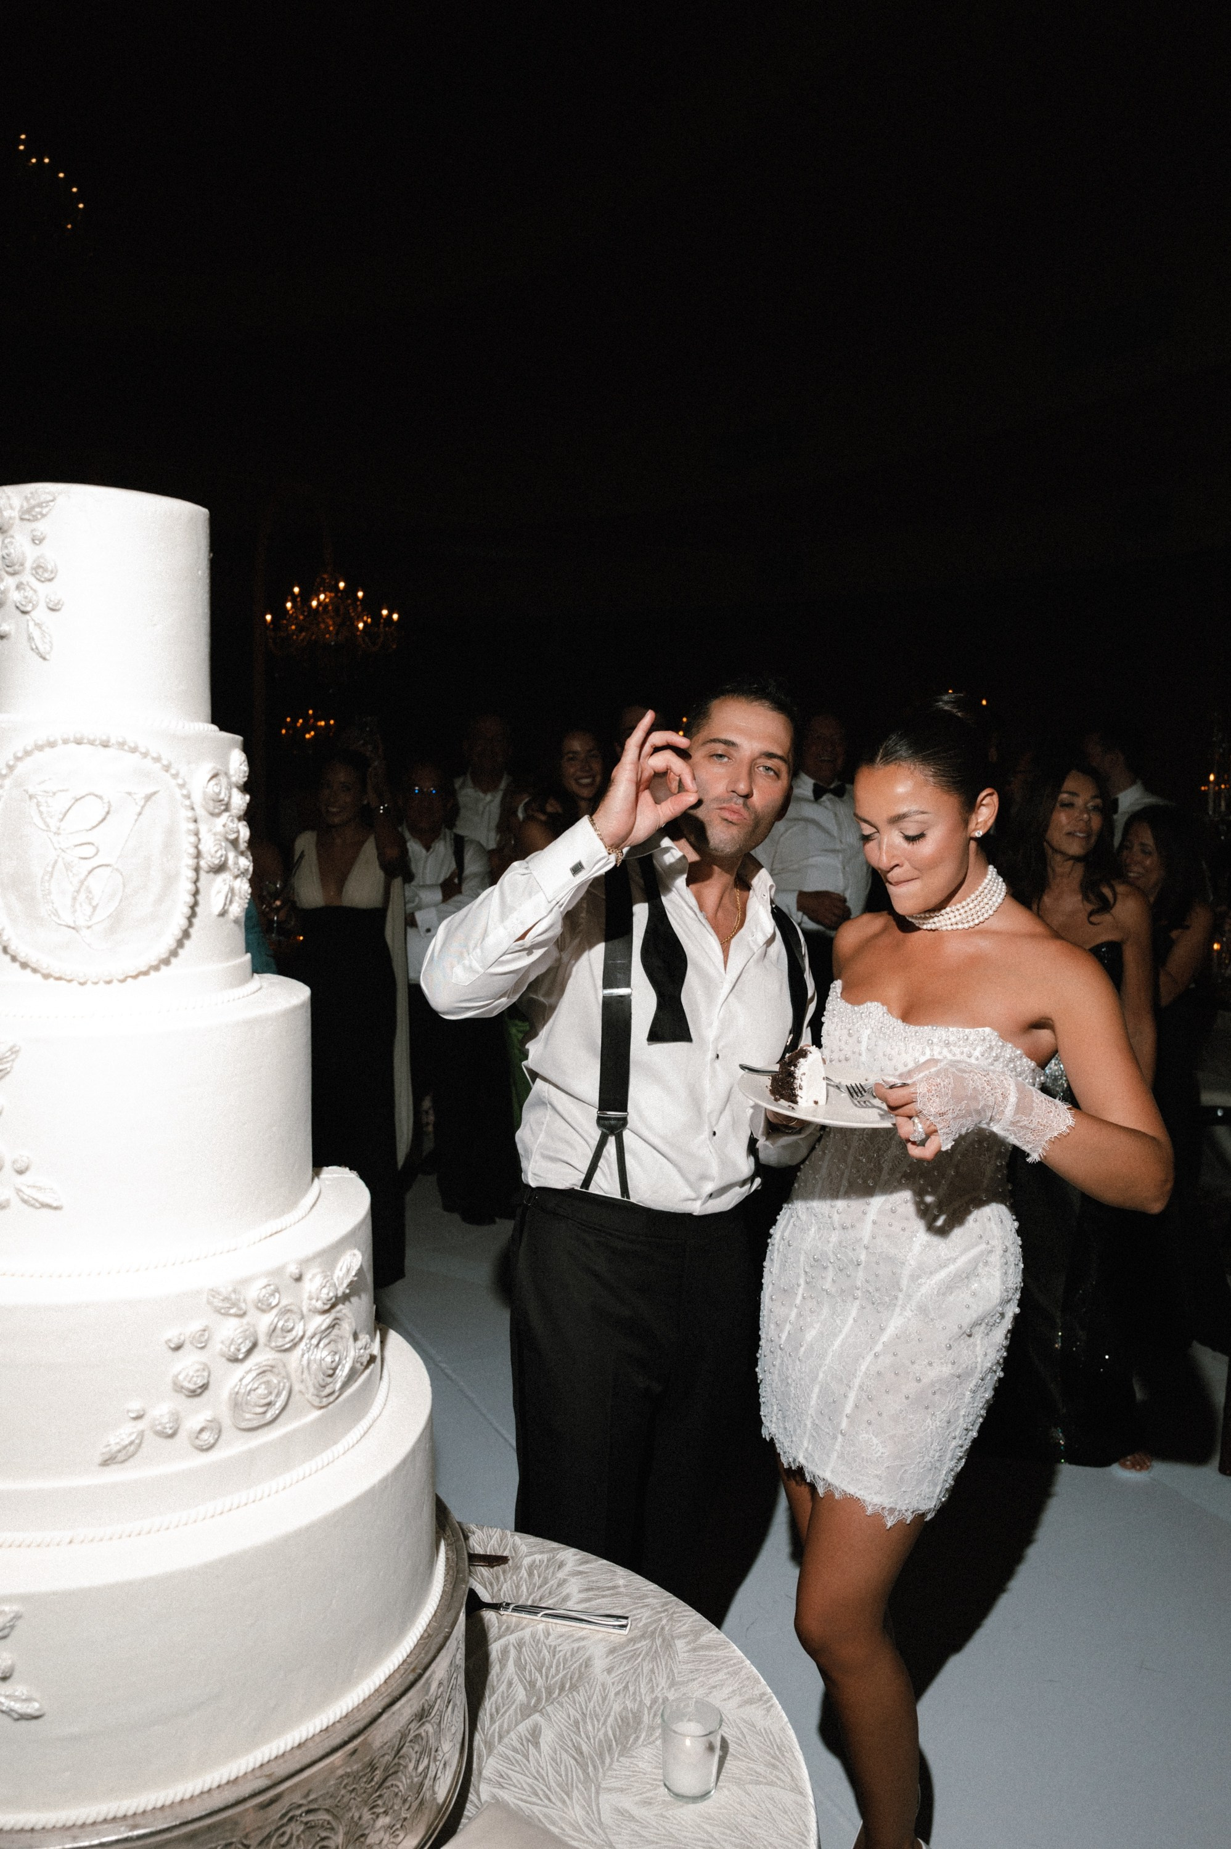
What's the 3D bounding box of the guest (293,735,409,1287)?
[{"bbox_3d":[-0.800,0.316,4.423,0.480,1.680,0.400,0,7,-3],"label":"guest"}]

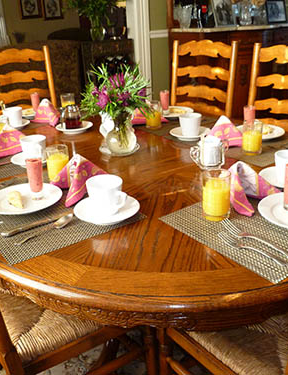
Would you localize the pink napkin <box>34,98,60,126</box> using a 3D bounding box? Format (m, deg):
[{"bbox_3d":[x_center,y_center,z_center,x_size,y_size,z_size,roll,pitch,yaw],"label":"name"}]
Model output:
[{"bbox_3d":[-0.445,-0.359,1.856,0.150,0.105,0.115,-21,30,-34],"label":"pink napkin"}]

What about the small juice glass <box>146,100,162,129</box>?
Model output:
[{"bbox_3d":[0.045,-0.318,1.759,0.067,0.104,0.067,-3,24,0],"label":"small juice glass"}]

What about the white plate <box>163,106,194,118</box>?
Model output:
[{"bbox_3d":[0.126,-0.338,1.852,0.198,0.022,0.198,-1,25,4],"label":"white plate"}]

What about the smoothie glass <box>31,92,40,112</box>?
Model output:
[{"bbox_3d":[-0.504,-0.390,1.906,0.042,0.105,0.042,-9,25,-13],"label":"smoothie glass"}]

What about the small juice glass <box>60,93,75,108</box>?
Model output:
[{"bbox_3d":[-0.351,-0.386,1.904,0.067,0.105,0.067,-7,25,-9],"label":"small juice glass"}]

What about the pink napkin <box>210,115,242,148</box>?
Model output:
[{"bbox_3d":[0.306,-0.223,1.512,0.190,0.108,0.150,-2,24,3],"label":"pink napkin"}]

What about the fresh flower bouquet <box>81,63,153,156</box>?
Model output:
[{"bbox_3d":[-0.096,-0.266,1.384,0.245,0.295,0.240,-4,25,-3],"label":"fresh flower bouquet"}]

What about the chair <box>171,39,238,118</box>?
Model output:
[{"bbox_3d":[0.213,-0.216,2.208,0.490,1.055,0.500,14,29,33],"label":"chair"}]

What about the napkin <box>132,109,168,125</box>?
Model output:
[{"bbox_3d":[0.008,-0.340,1.771,0.120,0.102,0.155,-19,29,-31],"label":"napkin"}]

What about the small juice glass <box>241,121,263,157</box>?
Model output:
[{"bbox_3d":[0.361,-0.164,1.345,0.067,0.106,0.067,4,25,15],"label":"small juice glass"}]

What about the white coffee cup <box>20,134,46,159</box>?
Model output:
[{"bbox_3d":[-0.369,-0.128,1.361,0.087,0.078,0.112,-16,28,-27],"label":"white coffee cup"}]

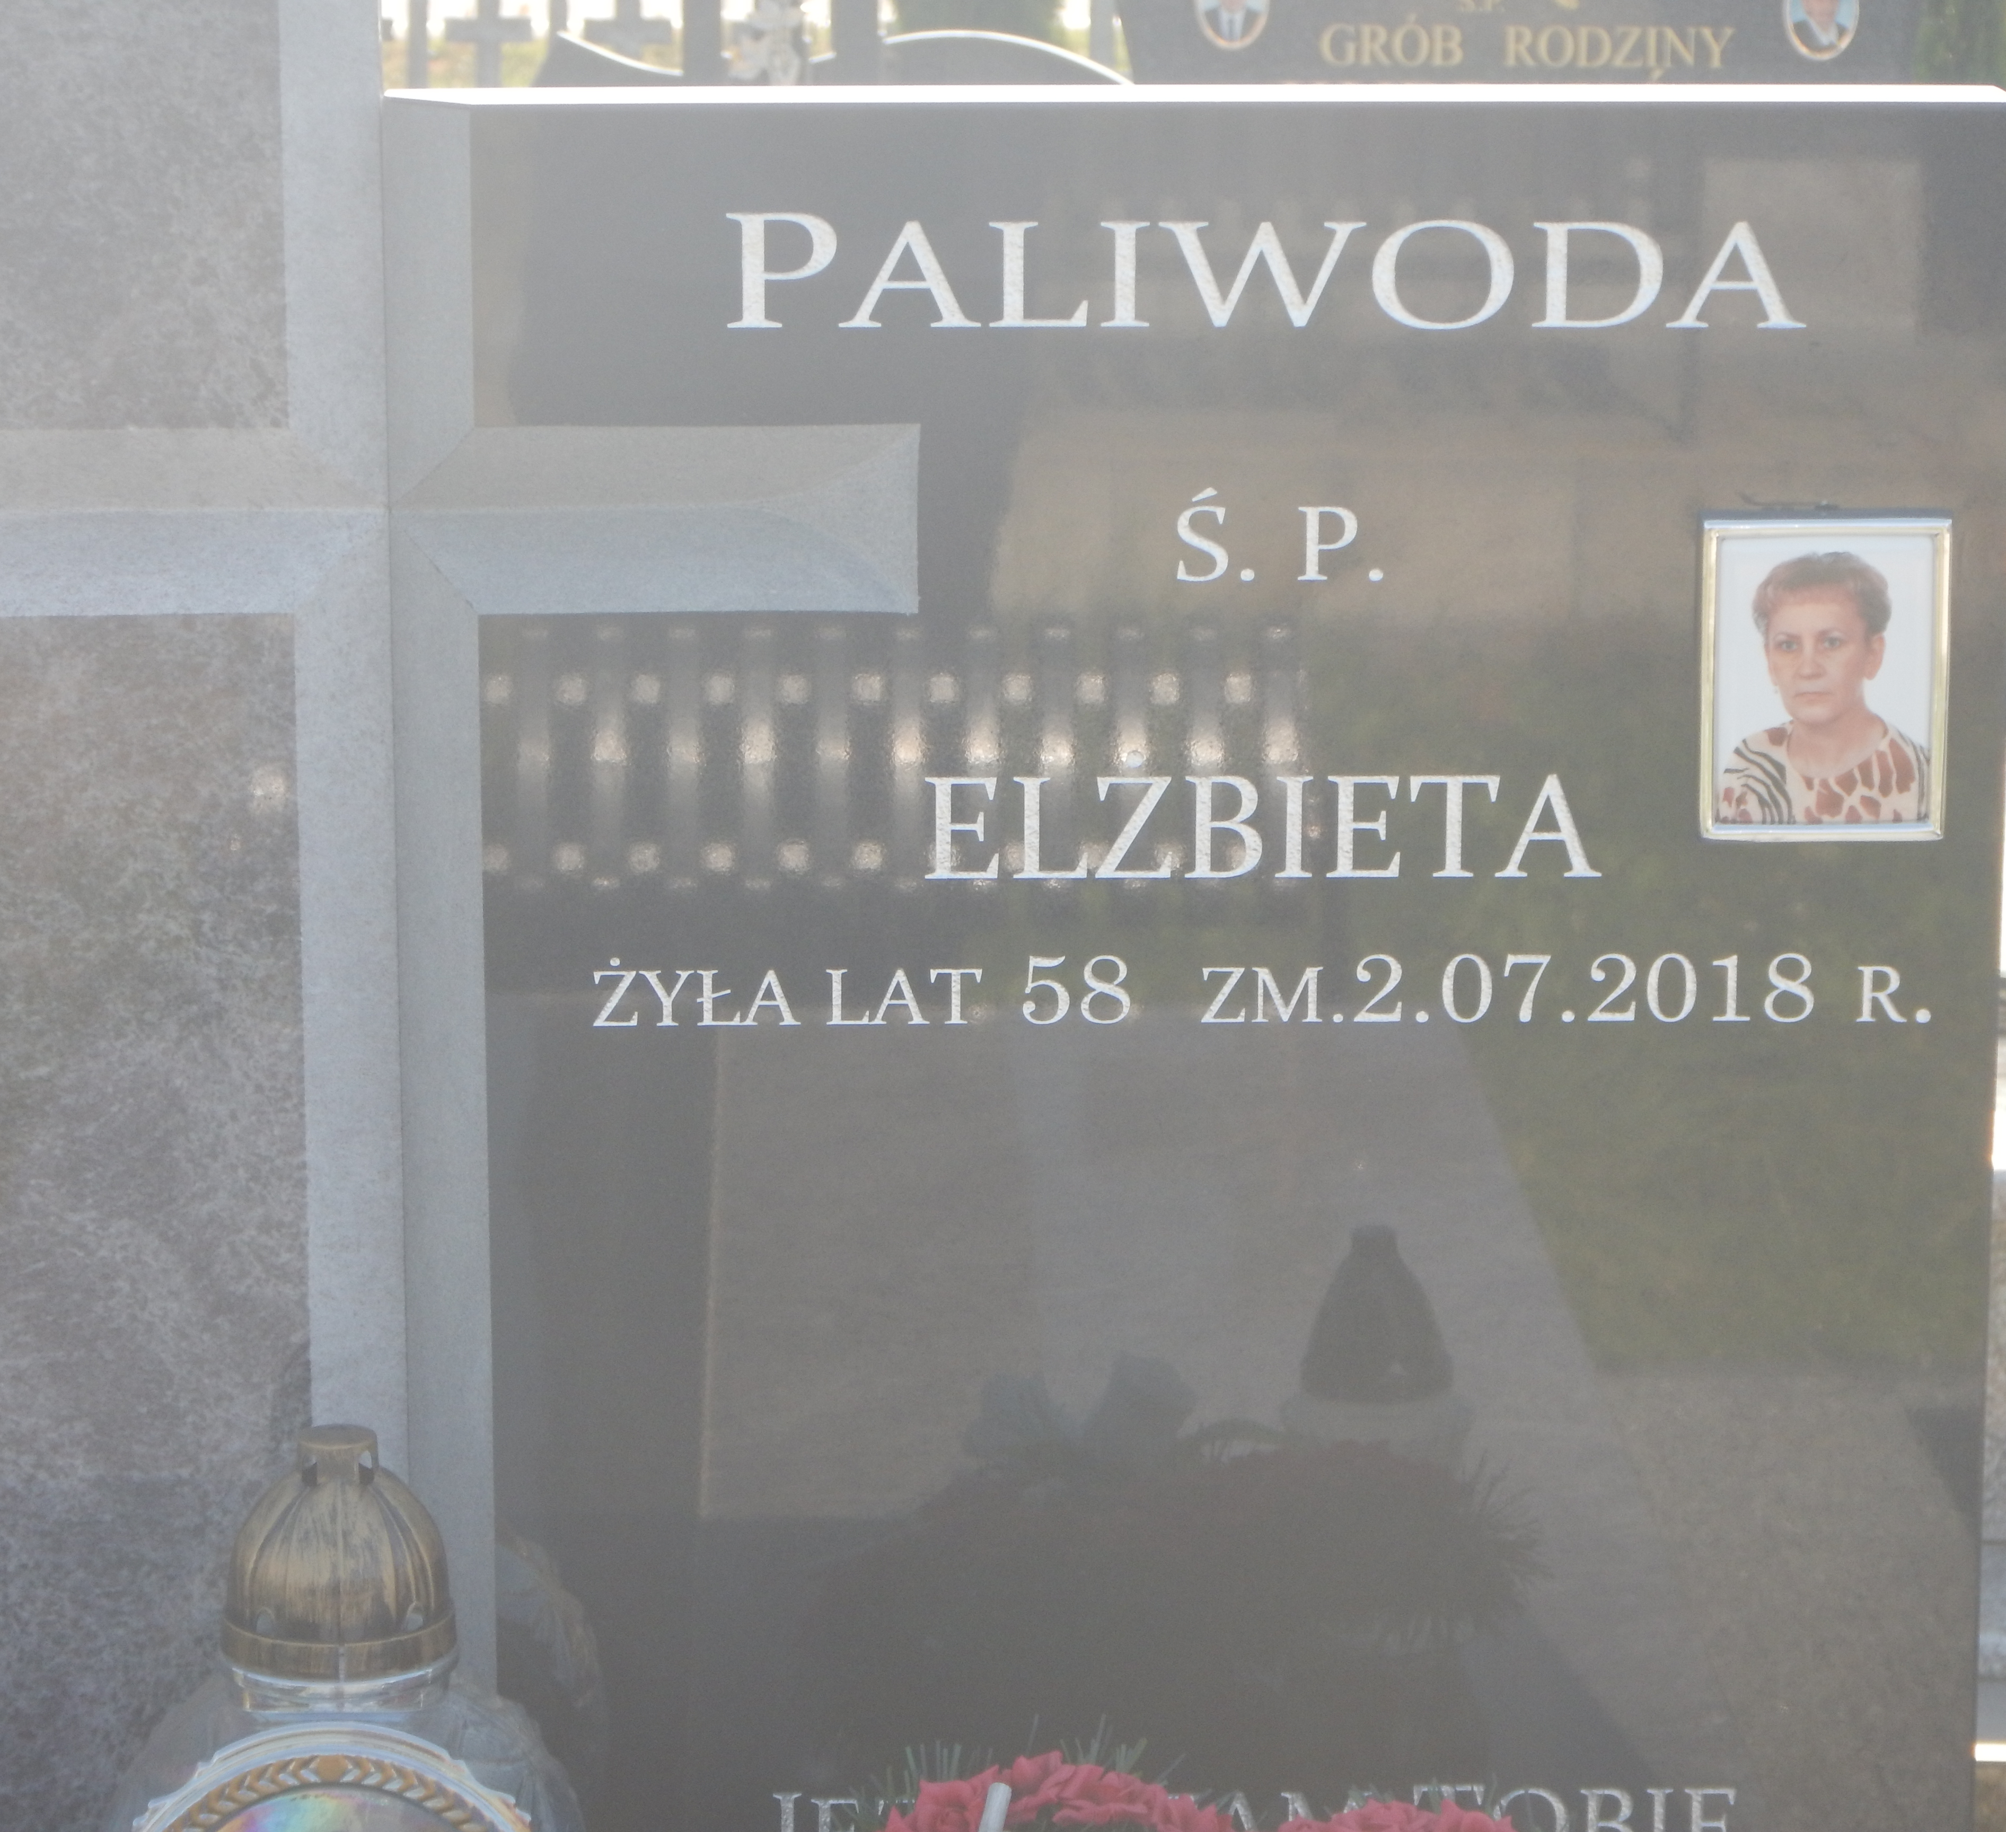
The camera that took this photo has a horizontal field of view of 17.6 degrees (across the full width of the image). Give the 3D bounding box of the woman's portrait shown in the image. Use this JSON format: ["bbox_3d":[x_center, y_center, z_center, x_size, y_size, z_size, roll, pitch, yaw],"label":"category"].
[{"bbox_3d":[0.329,-0.095,2.600,0.098,0.130,0.011,0,12,-1],"label":"woman's portrait"}]

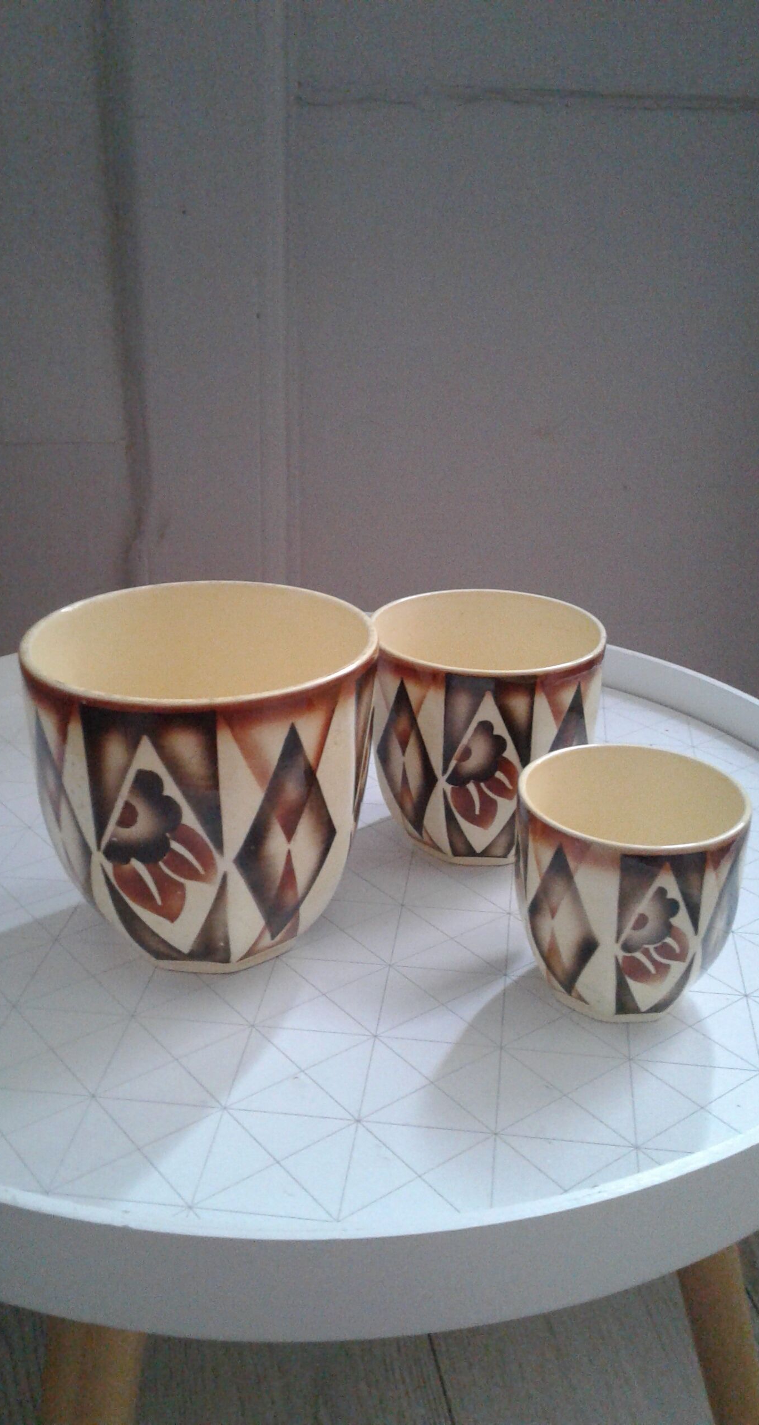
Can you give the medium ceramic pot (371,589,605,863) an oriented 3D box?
[{"bbox_3d":[0.048,0.008,0.548,0.106,0.099,0.106,0,24,0],"label":"medium ceramic pot"}]

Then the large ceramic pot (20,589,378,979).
[{"bbox_3d":[-0.068,0.027,0.476,0.134,0.122,0.134,0,24,0],"label":"large ceramic pot"}]

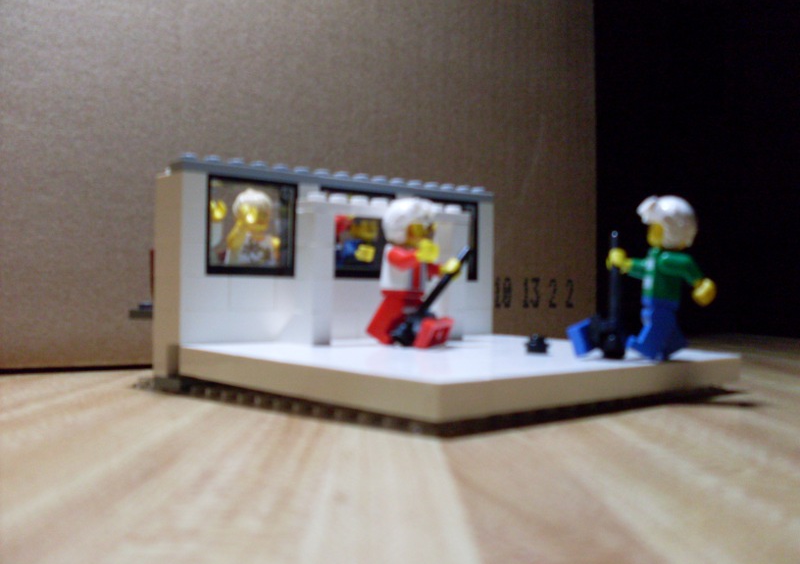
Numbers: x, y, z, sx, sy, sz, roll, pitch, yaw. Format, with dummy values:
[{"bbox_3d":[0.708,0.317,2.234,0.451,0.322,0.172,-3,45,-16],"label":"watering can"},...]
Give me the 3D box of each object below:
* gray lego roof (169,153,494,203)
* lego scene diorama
[{"bbox_3d":[-0.016,-0.033,0.291,0.127,0.005,0.008,1,0,-41],"label":"gray lego roof"},{"bbox_3d":[0.011,-0.001,0.253,0.118,0.067,0.125,1,0,-41],"label":"lego scene diorama"}]

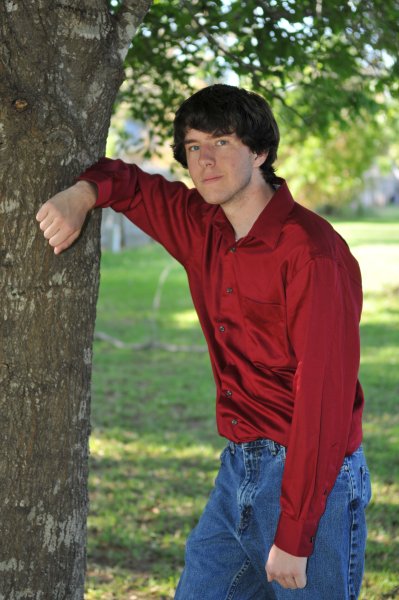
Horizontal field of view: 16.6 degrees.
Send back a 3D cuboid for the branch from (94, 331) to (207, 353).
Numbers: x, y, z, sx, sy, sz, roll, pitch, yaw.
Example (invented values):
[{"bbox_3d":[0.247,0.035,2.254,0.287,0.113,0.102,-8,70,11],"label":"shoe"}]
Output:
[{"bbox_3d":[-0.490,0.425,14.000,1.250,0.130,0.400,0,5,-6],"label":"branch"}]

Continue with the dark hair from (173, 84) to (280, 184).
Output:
[{"bbox_3d":[0.057,-0.345,2.880,0.200,0.205,0.245,-7,4,30],"label":"dark hair"}]

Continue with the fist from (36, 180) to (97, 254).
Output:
[{"bbox_3d":[-0.265,-0.164,2.720,0.140,0.095,0.085,-44,6,-20],"label":"fist"}]

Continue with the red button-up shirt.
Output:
[{"bbox_3d":[0.050,0.102,2.820,0.500,0.780,0.480,-4,6,-44],"label":"red button-up shirt"}]

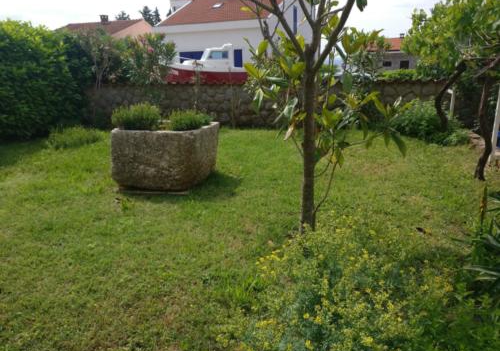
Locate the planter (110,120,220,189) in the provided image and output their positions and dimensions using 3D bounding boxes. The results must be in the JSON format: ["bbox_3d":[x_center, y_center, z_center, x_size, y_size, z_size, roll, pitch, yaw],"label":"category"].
[{"bbox_3d":[-1.100,-0.306,5.578,1.133,0.742,1.058,2,14,9],"label":"planter"}]

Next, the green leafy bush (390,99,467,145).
[{"bbox_3d":[4.042,-1.280,9.055,1.600,0.980,1.300,0,14,0],"label":"green leafy bush"}]

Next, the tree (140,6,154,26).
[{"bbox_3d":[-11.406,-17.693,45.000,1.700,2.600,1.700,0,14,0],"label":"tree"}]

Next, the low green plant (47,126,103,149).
[{"bbox_3d":[-3.990,-0.913,9.126,1.250,0.380,0.950,-5,14,-19],"label":"low green plant"}]

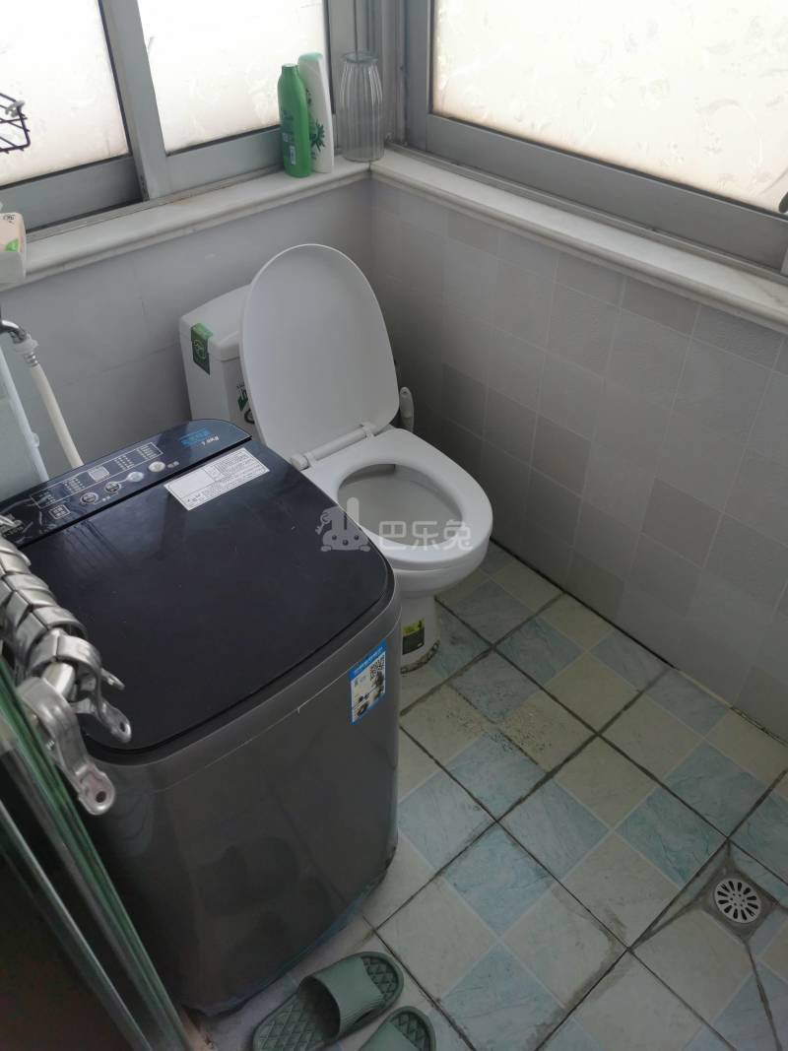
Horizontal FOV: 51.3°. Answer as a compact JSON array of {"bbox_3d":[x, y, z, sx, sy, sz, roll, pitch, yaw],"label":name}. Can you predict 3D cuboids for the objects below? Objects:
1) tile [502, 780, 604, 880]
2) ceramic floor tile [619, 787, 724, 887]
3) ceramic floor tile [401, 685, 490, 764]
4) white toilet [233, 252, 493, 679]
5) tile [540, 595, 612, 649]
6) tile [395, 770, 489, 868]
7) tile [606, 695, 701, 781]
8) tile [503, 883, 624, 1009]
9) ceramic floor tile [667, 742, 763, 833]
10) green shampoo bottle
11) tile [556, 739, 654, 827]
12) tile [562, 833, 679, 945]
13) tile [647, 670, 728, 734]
[{"bbox_3d":[0.302,0.566,1.540,0.148,0.010,0.148,-30,49,-29],"label":"tile"},{"bbox_3d":[0.513,0.574,1.524,0.148,0.010,0.148,-30,49,-29],"label":"ceramic floor tile"},{"bbox_3d":[0.104,0.417,1.707,0.148,0.010,0.148,-30,49,-29],"label":"ceramic floor tile"},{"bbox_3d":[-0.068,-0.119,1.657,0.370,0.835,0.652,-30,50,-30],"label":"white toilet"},{"bbox_3d":[0.427,0.231,1.915,0.108,0.010,0.148,-30,49,-30],"label":"tile"},{"bbox_3d":[0.088,0.554,1.543,0.148,0.010,0.148,-30,49,-30],"label":"tile"},{"bbox_3d":[0.526,0.435,1.681,0.148,0.010,0.148,-30,49,-30],"label":"tile"},{"bbox_3d":[0.287,0.705,1.377,0.148,0.010,0.148,-30,49,-29],"label":"tile"},{"bbox_3d":[0.625,0.510,1.595,0.148,0.010,0.148,-30,49,-30],"label":"ceramic floor tile"},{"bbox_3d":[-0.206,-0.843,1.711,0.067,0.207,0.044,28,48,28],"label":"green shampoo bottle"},{"bbox_3d":[0.414,0.500,1.610,0.148,0.010,0.148,-30,49,-29],"label":"tile"},{"bbox_3d":[0.400,0.640,1.454,0.148,0.010,0.148,-30,49,-29],"label":"tile"},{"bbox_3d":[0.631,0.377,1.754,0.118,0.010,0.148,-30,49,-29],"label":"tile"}]

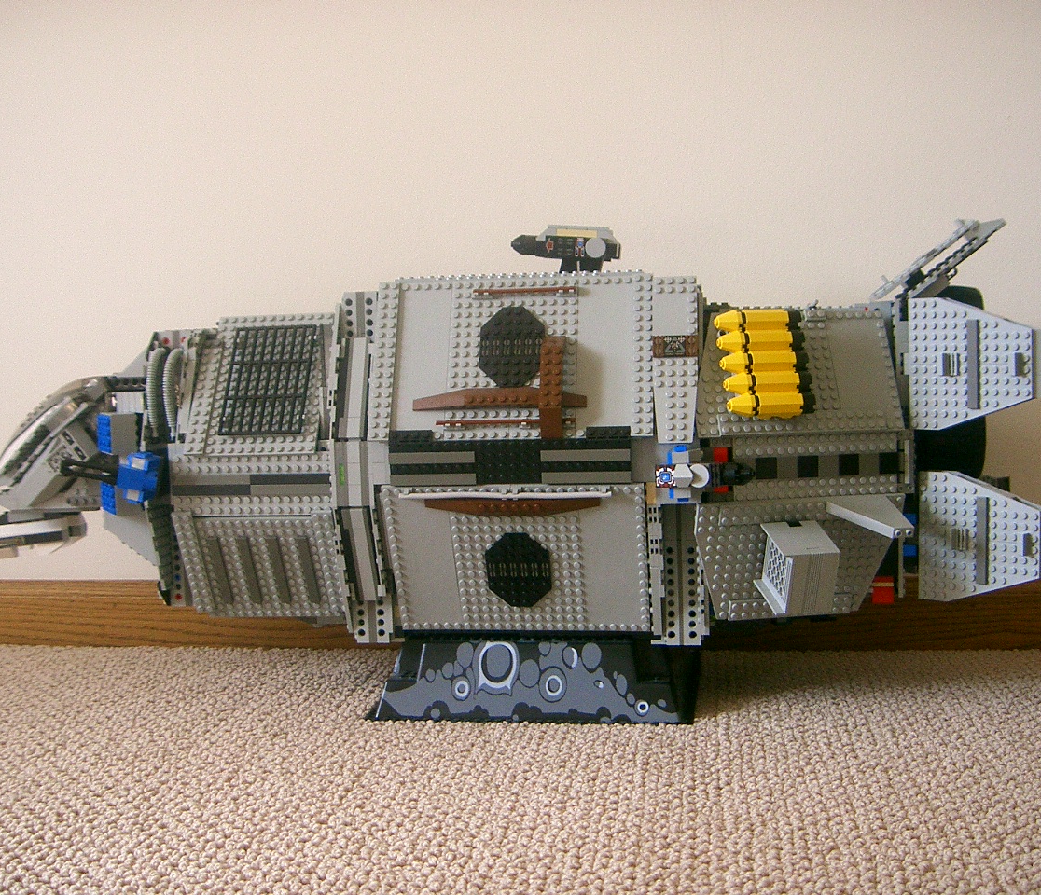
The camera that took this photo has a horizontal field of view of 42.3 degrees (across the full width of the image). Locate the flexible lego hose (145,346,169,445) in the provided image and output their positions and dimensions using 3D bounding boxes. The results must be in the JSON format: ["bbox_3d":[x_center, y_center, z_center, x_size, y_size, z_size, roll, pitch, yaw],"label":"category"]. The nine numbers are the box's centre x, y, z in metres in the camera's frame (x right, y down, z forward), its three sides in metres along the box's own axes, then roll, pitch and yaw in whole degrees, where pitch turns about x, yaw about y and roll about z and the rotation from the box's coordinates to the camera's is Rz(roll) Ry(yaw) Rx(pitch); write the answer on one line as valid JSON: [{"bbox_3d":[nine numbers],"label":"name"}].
[{"bbox_3d":[-0.290,-0.043,1.073,0.009,0.077,0.021,0,-13,9],"label":"flexible lego hose"}]

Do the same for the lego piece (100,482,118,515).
[{"bbox_3d":[-0.335,0.039,1.095,0.007,0.029,0.030,-4,5,-34],"label":"lego piece"}]

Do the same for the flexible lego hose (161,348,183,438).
[{"bbox_3d":[-0.276,-0.043,1.069,0.009,0.075,0.022,0,-13,9],"label":"flexible lego hose"}]

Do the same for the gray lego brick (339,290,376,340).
[{"bbox_3d":[-0.124,-0.102,1.038,0.026,0.037,0.010,0,4,9],"label":"gray lego brick"}]

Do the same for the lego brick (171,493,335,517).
[{"bbox_3d":[-0.209,0.046,1.048,0.129,0.017,0.006,0,4,9],"label":"lego brick"}]

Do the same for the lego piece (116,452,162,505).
[{"bbox_3d":[-0.290,0.024,1.022,0.025,0.036,0.024,9,5,8],"label":"lego piece"}]

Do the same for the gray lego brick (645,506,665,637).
[{"bbox_3d":[0.101,0.091,0.996,0.011,0.113,0.011,-1,28,9],"label":"gray lego brick"}]

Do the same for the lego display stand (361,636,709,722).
[{"bbox_3d":[0.022,0.173,1.160,0.256,0.059,0.250,0,4,8],"label":"lego display stand"}]

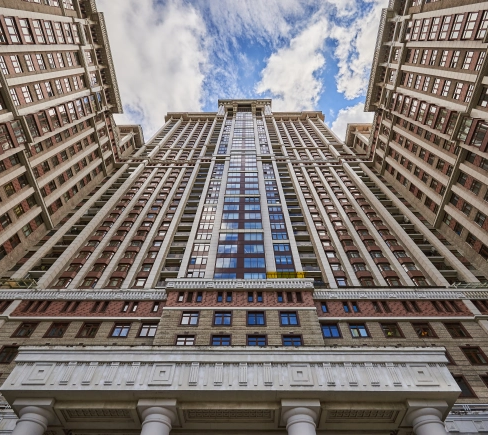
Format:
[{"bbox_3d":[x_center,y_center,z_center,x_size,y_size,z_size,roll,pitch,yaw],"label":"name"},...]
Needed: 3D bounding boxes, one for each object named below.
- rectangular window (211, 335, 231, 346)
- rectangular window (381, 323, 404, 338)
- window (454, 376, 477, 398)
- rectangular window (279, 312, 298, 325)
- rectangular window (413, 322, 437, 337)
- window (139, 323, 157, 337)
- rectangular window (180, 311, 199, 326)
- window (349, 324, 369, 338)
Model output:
[{"bbox_3d":[-2.339,12.852,29.459,1.955,2.047,0.200,0,-59,1],"label":"rectangular window"},{"bbox_3d":[16.828,12.865,32.920,1.966,1.977,0.200,0,-59,1],"label":"rectangular window"},{"bbox_3d":[20.434,16.072,27.495,1.904,2.072,0.200,0,-59,1],"label":"window"},{"bbox_3d":[5.071,11.247,32.035,1.882,2.059,0.200,0,-59,1],"label":"rectangular window"},{"bbox_3d":[22.027,13.791,35.273,2.150,2.120,0.220,0,-59,0],"label":"rectangular window"},{"bbox_3d":[-11.661,13.821,35.393,2.150,2.120,0.220,0,-59,0],"label":"window"},{"bbox_3d":[-5.997,11.285,32.137,1.877,2.067,0.200,0,-59,1],"label":"rectangular window"},{"bbox_3d":[14.133,13.827,35.253,2.150,2.120,0.220,0,-59,0],"label":"window"}]

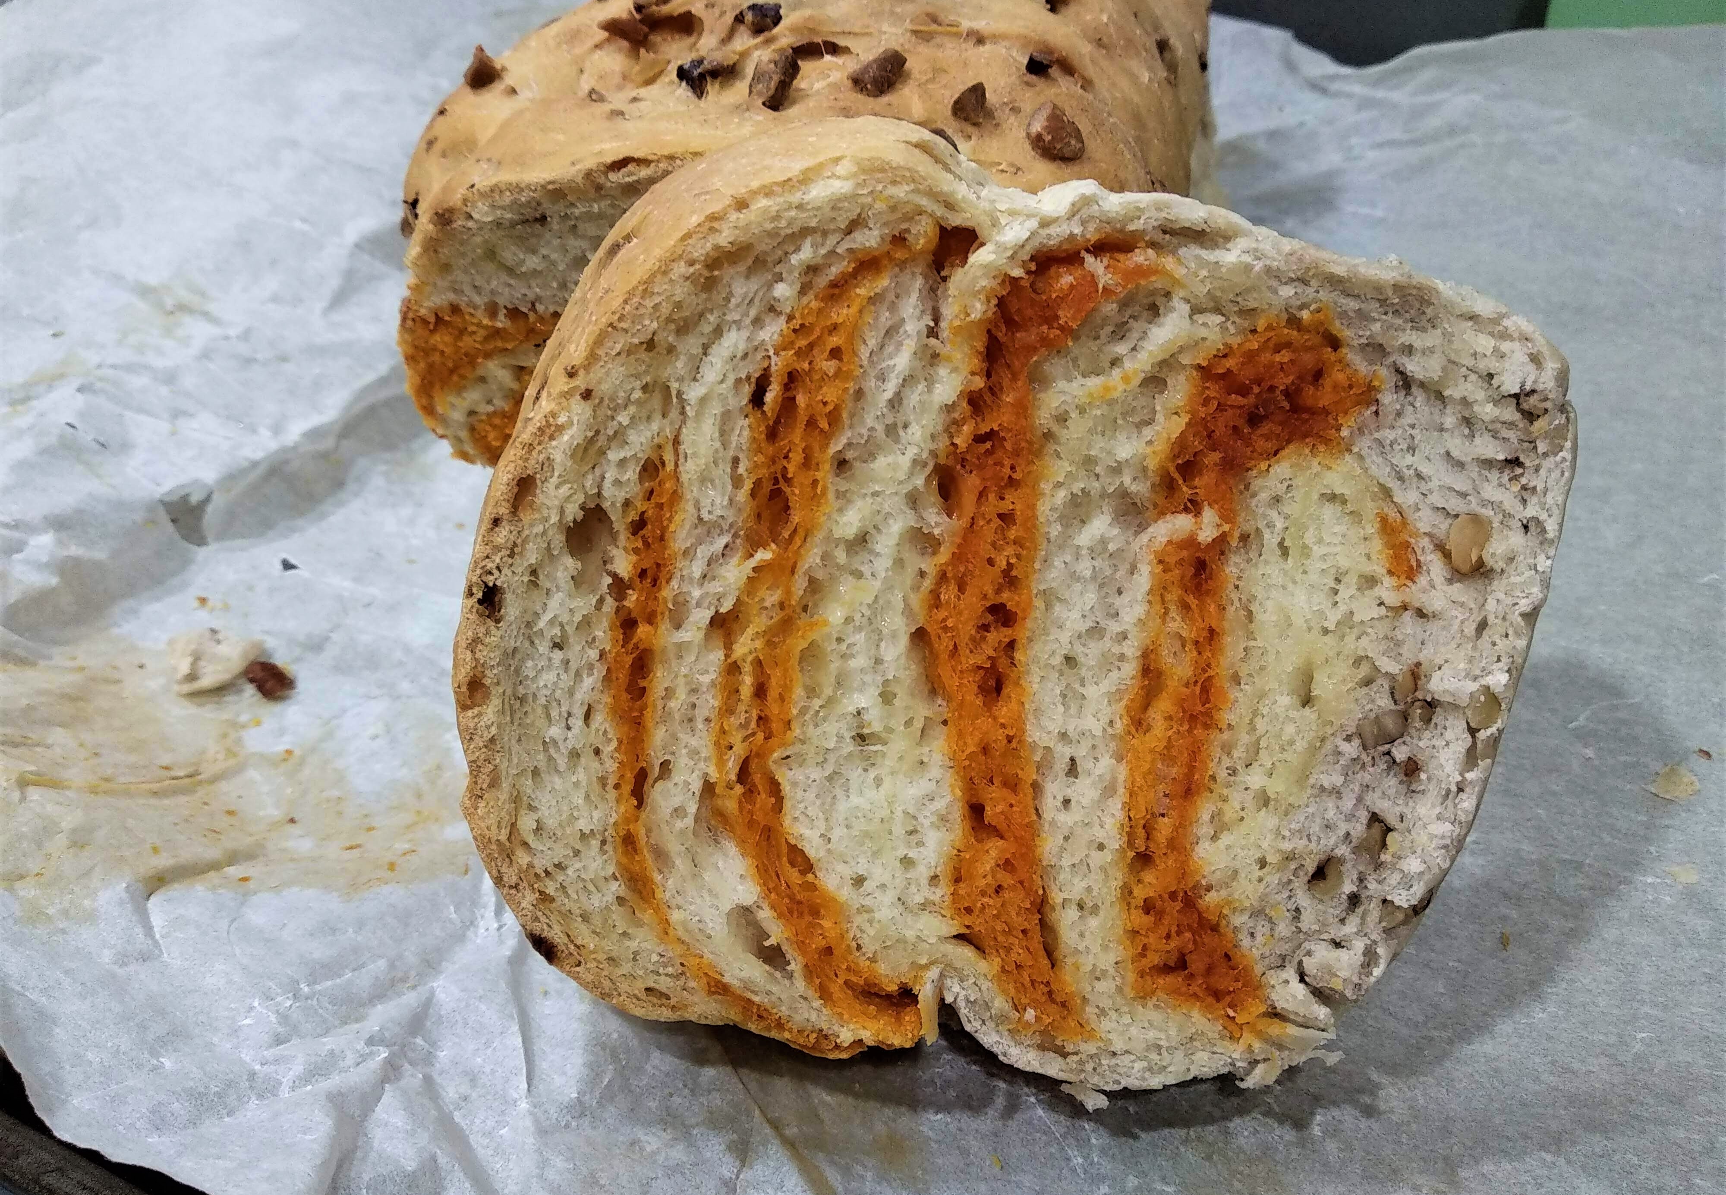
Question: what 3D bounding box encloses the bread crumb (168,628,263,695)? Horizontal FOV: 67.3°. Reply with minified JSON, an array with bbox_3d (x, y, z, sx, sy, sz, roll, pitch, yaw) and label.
[{"bbox_3d":[-0.125,0.012,0.251,0.018,0.007,0.011,-9,46,-8],"label":"bread crumb"}]

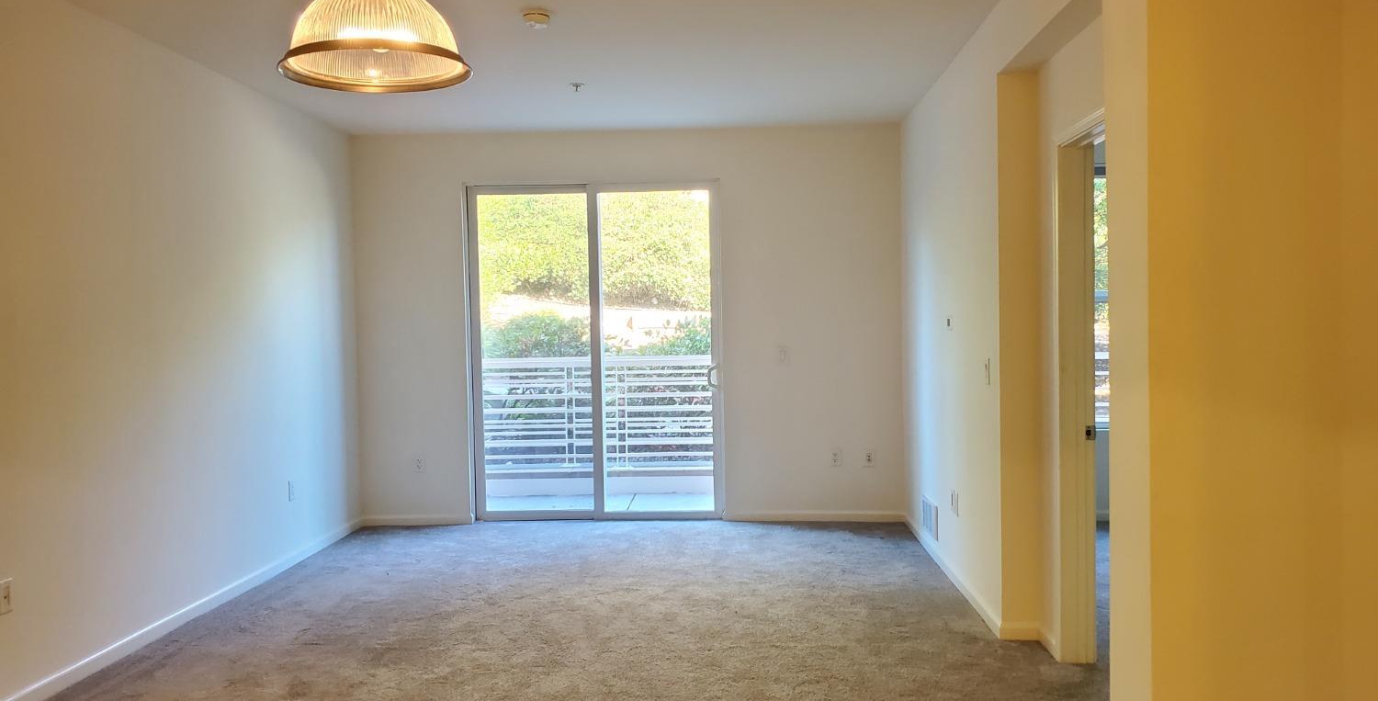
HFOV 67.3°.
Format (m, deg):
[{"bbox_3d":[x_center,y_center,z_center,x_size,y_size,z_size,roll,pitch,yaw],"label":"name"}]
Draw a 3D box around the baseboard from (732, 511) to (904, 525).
[{"bbox_3d":[0.864,1.134,7.042,1.237,0.080,0.018,-1,2,3],"label":"baseboard"}]

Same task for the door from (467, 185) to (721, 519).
[{"bbox_3d":[-0.647,0.010,7.175,1.756,2.323,0.100,-1,2,3],"label":"door"}]

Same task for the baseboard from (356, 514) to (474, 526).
[{"bbox_3d":[-1.890,1.178,7.182,0.789,0.080,0.018,-1,2,3],"label":"baseboard"}]

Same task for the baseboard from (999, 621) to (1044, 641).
[{"bbox_3d":[1.418,1.198,4.437,0.163,0.080,0.018,-1,2,3],"label":"baseboard"}]

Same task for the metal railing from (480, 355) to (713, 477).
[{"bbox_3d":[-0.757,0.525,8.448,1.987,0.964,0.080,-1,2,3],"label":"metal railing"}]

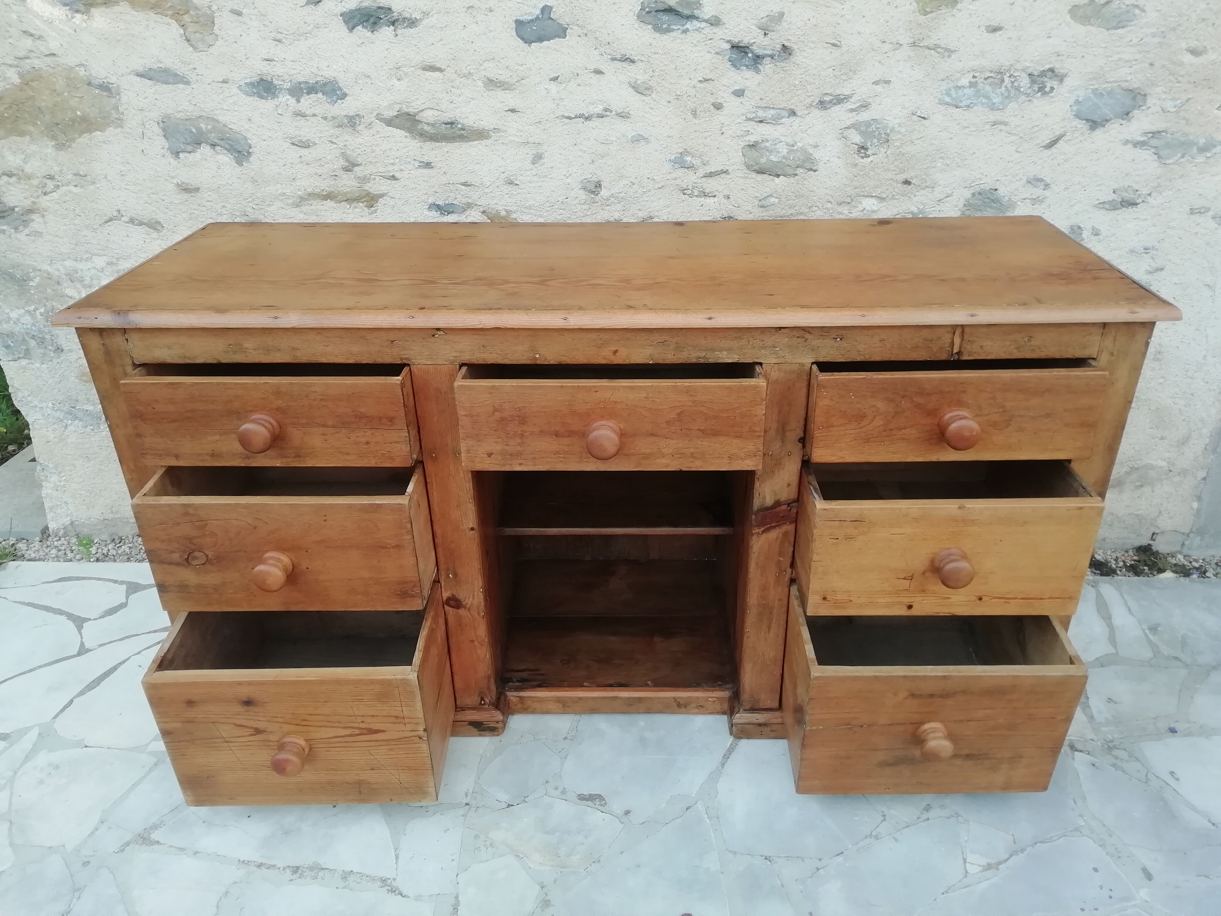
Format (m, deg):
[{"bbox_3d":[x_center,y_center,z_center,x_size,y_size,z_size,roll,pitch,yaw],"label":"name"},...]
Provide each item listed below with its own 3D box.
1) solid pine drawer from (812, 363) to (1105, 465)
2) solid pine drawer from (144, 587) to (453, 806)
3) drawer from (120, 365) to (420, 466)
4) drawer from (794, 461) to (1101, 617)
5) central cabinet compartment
[{"bbox_3d":[0.503,-0.143,1.480,0.404,0.135,0.444,0,29,2],"label":"solid pine drawer"},{"bbox_3d":[-0.480,0.352,1.576,0.410,0.256,0.444,0,29,2],"label":"solid pine drawer"},{"bbox_3d":[-0.498,-0.135,1.511,0.409,0.137,0.444,0,29,2],"label":"drawer"},{"bbox_3d":[0.506,0.067,1.511,0.404,0.193,0.444,0,29,2],"label":"drawer"},{"bbox_3d":[0.015,0.126,1.745,0.444,0.542,0.444,0,29,2],"label":"central cabinet compartment"}]

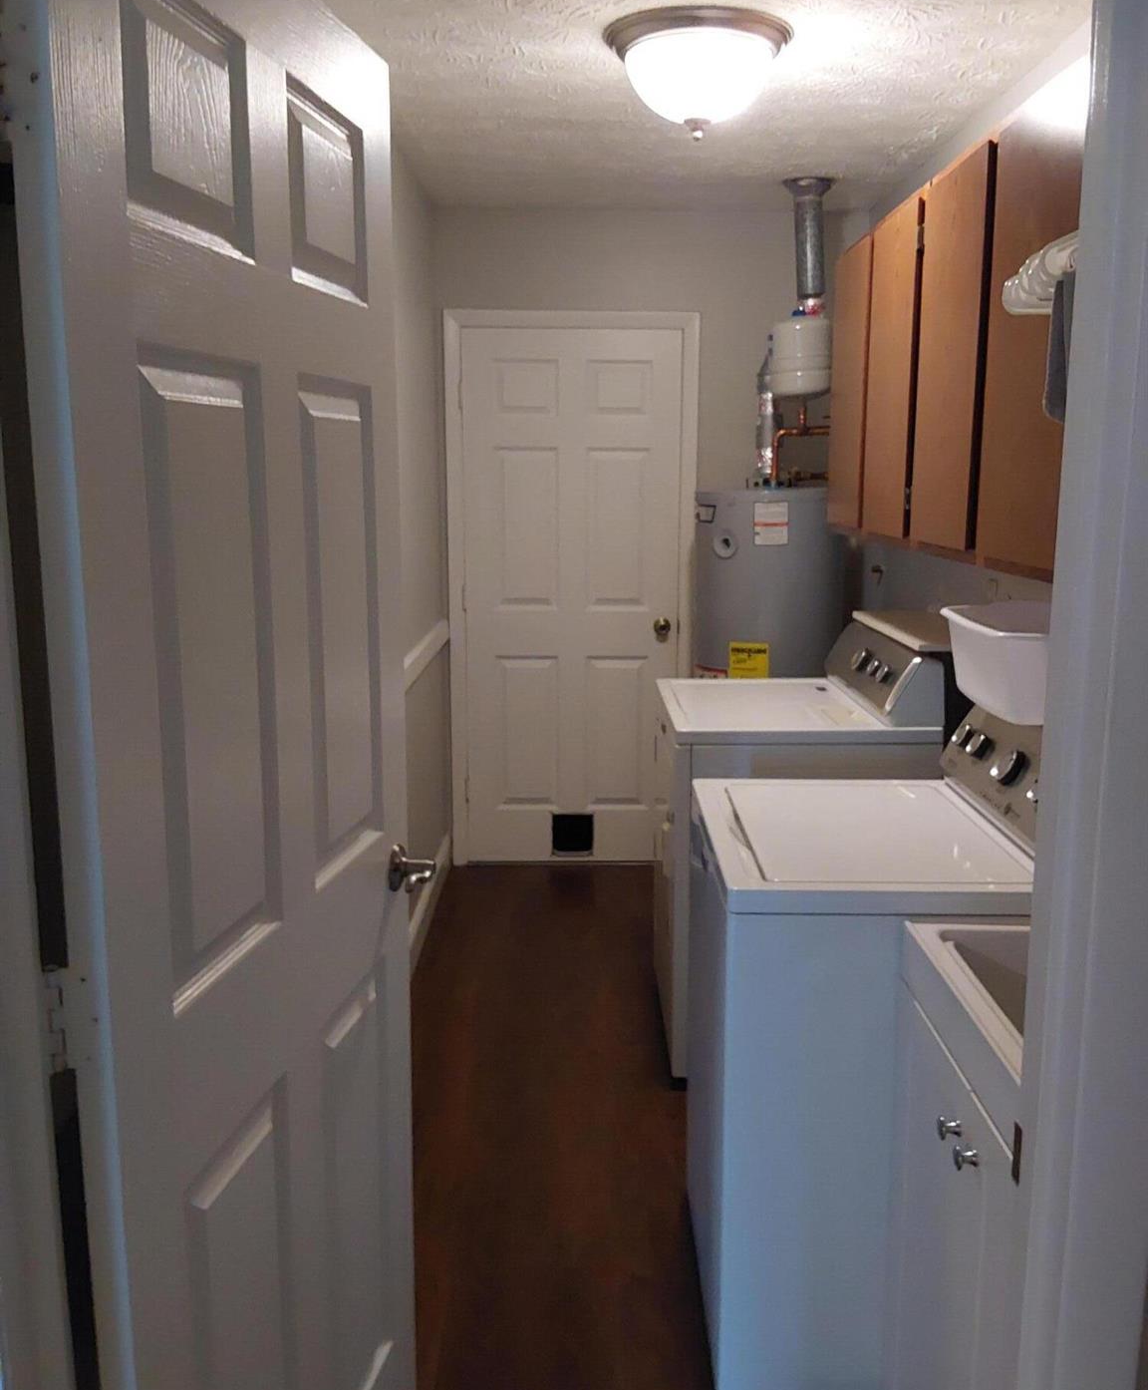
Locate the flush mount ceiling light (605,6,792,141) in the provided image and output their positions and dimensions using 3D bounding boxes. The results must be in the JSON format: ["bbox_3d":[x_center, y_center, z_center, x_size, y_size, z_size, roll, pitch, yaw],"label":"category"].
[{"bbox_3d":[0.271,-1.323,2.712,0.410,0.217,0.410,0,10,0],"label":"flush mount ceiling light"}]

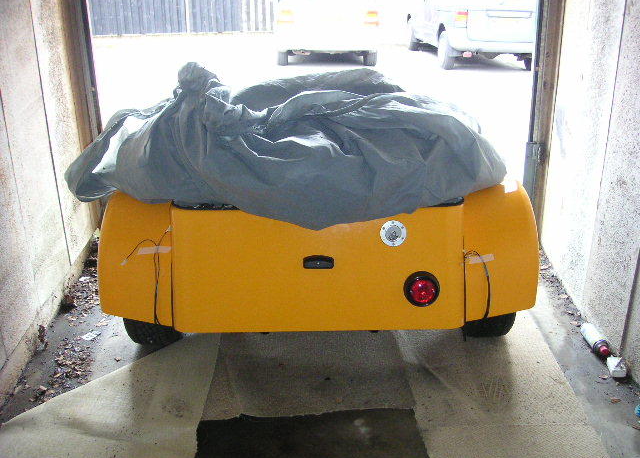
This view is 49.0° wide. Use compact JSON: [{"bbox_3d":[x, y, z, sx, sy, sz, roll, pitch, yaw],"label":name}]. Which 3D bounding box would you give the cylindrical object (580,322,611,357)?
[{"bbox_3d":[1.145,0.456,2.913,0.066,0.066,0.200,-1,21,-1],"label":"cylindrical object"}]

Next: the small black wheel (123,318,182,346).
[{"bbox_3d":[-0.665,0.203,2.930,0.195,0.570,0.570,-1,21,0],"label":"small black wheel"}]

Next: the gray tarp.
[{"bbox_3d":[-0.126,-0.466,3.059,1.680,0.520,1.500,-1,21,0],"label":"gray tarp"}]

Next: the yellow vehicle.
[{"bbox_3d":[-0.011,-0.440,3.993,1.600,0.980,3.200,-1,21,0],"label":"yellow vehicle"}]

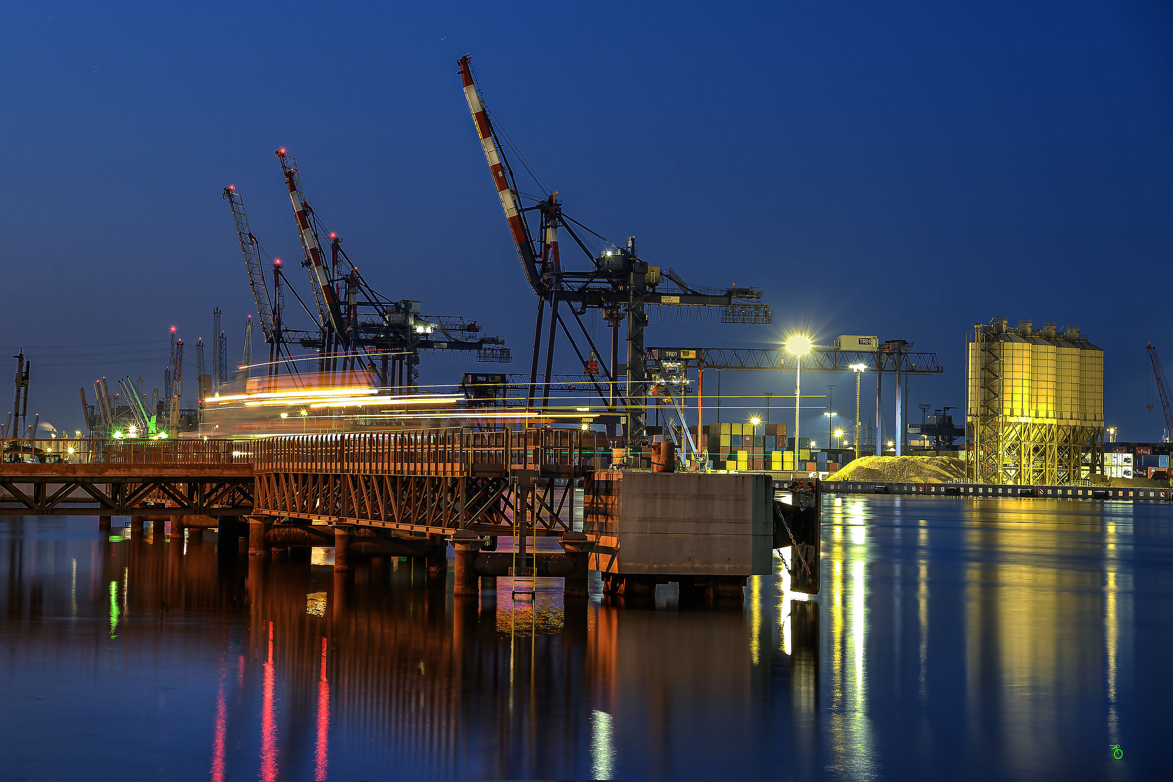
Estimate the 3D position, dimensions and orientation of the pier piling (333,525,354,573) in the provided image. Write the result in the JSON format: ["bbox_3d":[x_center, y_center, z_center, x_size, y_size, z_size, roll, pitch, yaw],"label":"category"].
[{"bbox_3d":[-7.526,4.892,102.800,0.640,1.440,0.640,1,-1,-14],"label":"pier piling"}]

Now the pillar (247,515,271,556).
[{"bbox_3d":[-11.948,5.266,121.200,0.760,1.430,0.740,1,-1,-14],"label":"pillar"}]

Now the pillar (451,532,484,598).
[{"bbox_3d":[-3.034,4.384,84.300,0.820,1.640,0.780,1,-1,-14],"label":"pillar"}]

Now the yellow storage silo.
[{"bbox_3d":[96.134,2.866,711.203,13.500,35.000,56.000,0,-2,30],"label":"yellow storage silo"}]

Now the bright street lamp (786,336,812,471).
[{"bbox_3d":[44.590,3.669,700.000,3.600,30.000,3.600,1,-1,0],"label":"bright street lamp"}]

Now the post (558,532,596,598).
[{"bbox_3d":[-0.234,4.455,85.000,0.850,1.660,0.800,1,-1,-14],"label":"post"}]

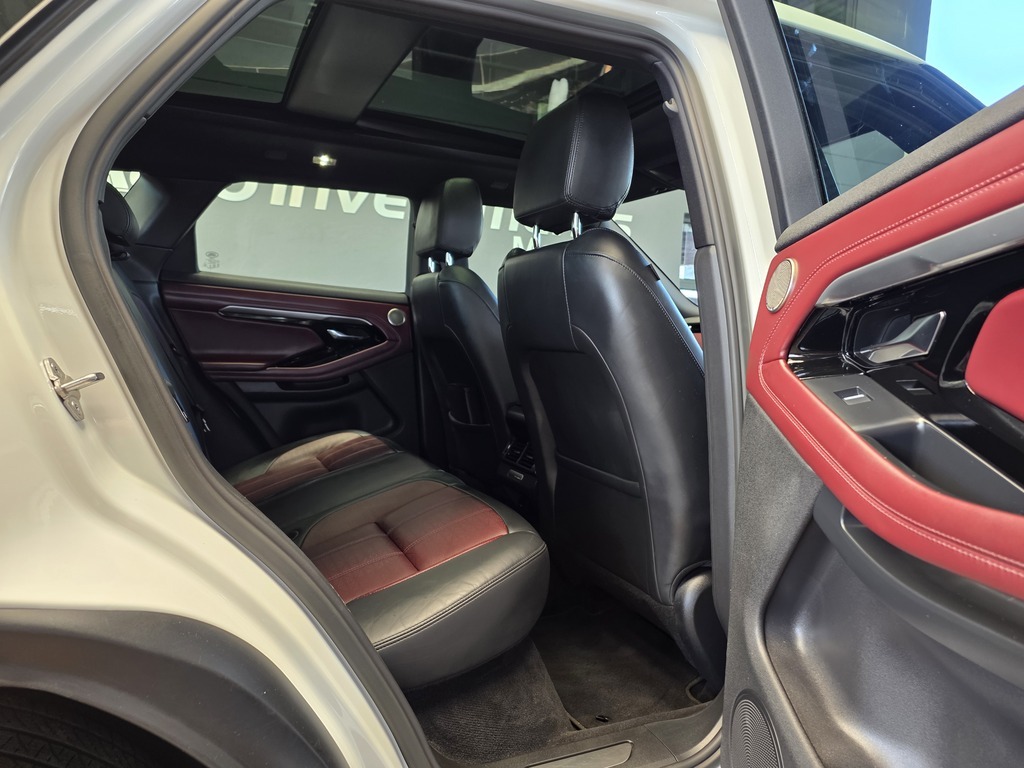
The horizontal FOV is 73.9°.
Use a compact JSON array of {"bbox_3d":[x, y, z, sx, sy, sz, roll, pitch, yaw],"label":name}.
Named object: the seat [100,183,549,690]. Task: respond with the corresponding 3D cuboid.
[{"bbox_3d":[-0.545,-0.056,1.387,0.822,0.832,1.267,-1,5,-22],"label":"seat"}]

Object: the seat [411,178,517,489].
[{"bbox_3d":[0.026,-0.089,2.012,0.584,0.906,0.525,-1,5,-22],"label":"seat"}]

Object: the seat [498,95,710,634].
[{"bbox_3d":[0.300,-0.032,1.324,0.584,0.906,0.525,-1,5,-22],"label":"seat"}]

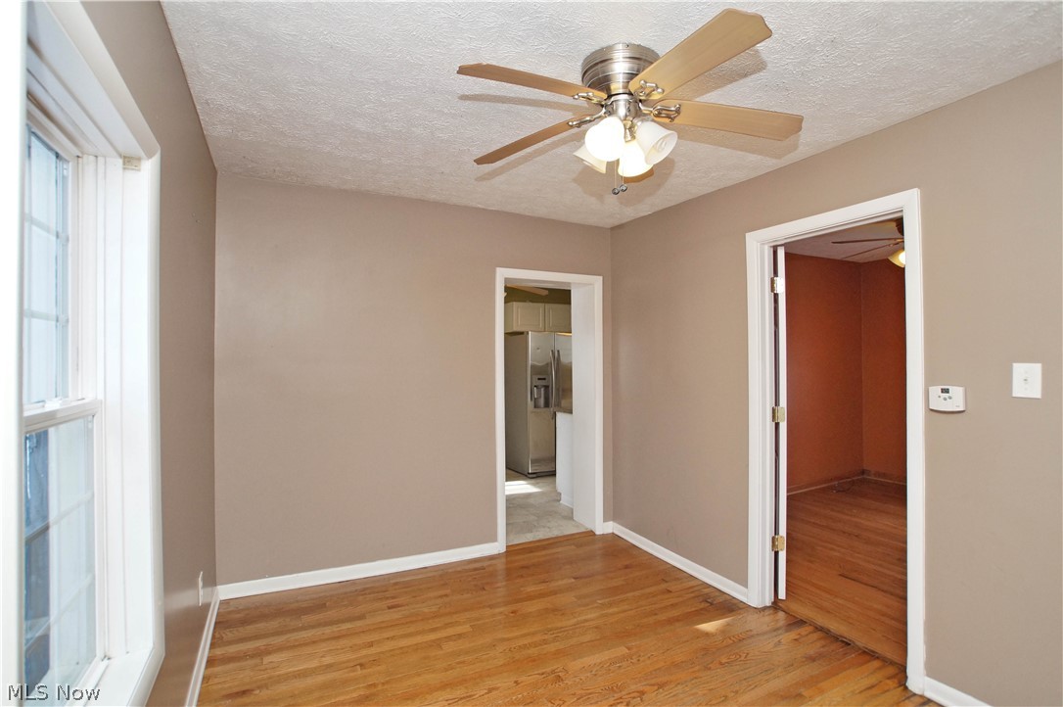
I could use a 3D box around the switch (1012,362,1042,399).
[{"bbox_3d":[1.772,0.098,1.688,0.012,0.118,0.072,0,-1,-29],"label":"switch"}]

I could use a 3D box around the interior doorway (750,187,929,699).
[{"bbox_3d":[1.470,0.360,2.347,0.139,2.089,0.822,0,-1,-29],"label":"interior doorway"}]

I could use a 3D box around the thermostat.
[{"bbox_3d":[1.654,0.179,1.880,0.030,0.093,0.115,0,-1,-29],"label":"thermostat"}]

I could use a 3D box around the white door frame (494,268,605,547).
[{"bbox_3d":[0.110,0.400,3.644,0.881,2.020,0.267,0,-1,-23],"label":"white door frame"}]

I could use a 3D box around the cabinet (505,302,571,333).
[{"bbox_3d":[0.114,-0.457,6.252,0.860,0.375,0.330,0,-1,-23],"label":"cabinet"}]

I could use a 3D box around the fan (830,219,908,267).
[{"bbox_3d":[2.780,-0.790,3.400,1.260,0.430,1.260,0,-1,-29],"label":"fan"}]

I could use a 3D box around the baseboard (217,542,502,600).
[{"bbox_3d":[-1.005,1.366,3.007,1.683,0.077,0.018,0,-1,-23],"label":"baseboard"}]

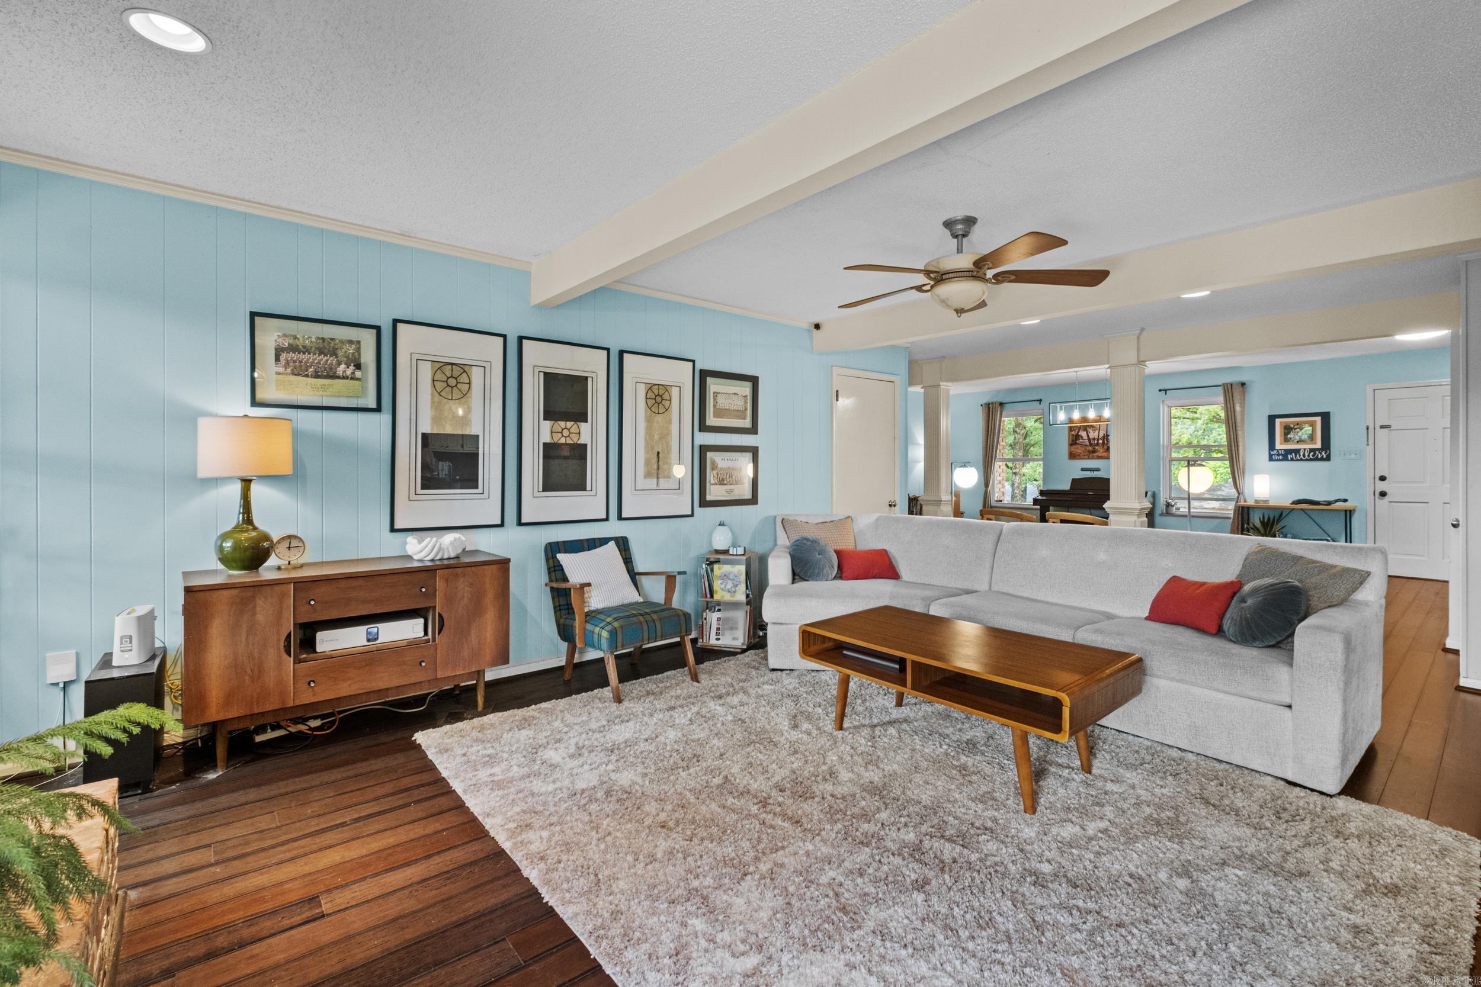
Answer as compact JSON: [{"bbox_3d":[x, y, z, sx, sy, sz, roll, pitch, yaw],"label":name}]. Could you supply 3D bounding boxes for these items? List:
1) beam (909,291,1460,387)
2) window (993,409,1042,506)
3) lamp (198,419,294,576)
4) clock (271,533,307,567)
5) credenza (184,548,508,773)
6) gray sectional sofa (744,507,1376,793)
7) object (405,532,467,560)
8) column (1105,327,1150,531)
[{"bbox_3d":[3.378,-1.329,5.876,0.190,0.285,4.500,-3,4,-42],"label":"beam"},{"bbox_3d":[4.422,-0.580,9.829,0.140,1.551,0.860,-1,2,-43],"label":"window"},{"bbox_3d":[-2.122,0.005,2.644,0.320,0.672,0.320,-1,2,-39],"label":"lamp"},{"bbox_3d":[-2.020,0.256,2.770,0.050,0.155,0.125,1,1,33],"label":"clock"},{"bbox_3d":[-1.776,0.715,2.890,1.200,0.762,0.430,-1,2,-39],"label":"credenza"},{"bbox_3d":[1.247,0.640,3.500,1.550,0.850,3.200,-1,1,-38],"label":"gray sectional sofa"},{"bbox_3d":[-1.520,0.264,3.090,0.265,0.120,0.150,-1,1,-31],"label":"object"},{"bbox_3d":[3.407,-0.213,5.427,0.270,2.420,0.270,-1,1,-38],"label":"column"}]

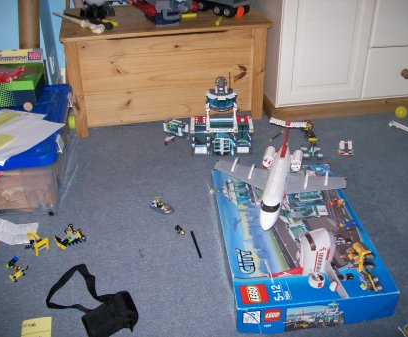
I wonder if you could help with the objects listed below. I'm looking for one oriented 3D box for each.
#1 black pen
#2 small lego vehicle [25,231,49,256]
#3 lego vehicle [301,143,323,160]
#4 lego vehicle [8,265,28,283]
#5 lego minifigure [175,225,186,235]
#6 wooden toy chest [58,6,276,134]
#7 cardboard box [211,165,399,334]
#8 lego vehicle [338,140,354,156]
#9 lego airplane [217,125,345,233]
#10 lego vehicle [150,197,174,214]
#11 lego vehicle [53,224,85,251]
[{"bbox_3d":[-0.025,0.250,1.530,0.009,0.009,0.136,-11,36,-12],"label":"black pen"},{"bbox_3d":[-0.524,0.237,1.475,0.053,0.041,0.048,28,45,34],"label":"small lego vehicle"},{"bbox_3d":[0.436,-0.067,1.881,0.073,0.029,0.058,-2,36,-2],"label":"lego vehicle"},{"bbox_3d":[-0.550,0.315,1.386,0.030,0.019,0.044,28,45,34],"label":"lego vehicle"},{"bbox_3d":[-0.077,0.202,1.534,0.020,0.017,0.038,-25,43,-29],"label":"lego minifigure"},{"bbox_3d":[-0.170,-0.481,2.196,0.886,0.463,0.390,-6,35,-5],"label":"wooden toy chest"},{"bbox_3d":[0.278,0.208,1.502,0.437,0.091,0.622,-4,35,-3],"label":"cardboard box"},{"bbox_3d":[0.579,-0.081,1.896,0.051,0.030,0.059,4,37,7],"label":"lego vehicle"},{"bbox_3d":[0.244,0.031,1.530,0.443,0.172,0.445,8,36,14],"label":"lego airplane"},{"bbox_3d":[-0.144,0.129,1.623,0.082,0.030,0.039,14,39,20],"label":"lego vehicle"},{"bbox_3d":[-0.429,0.221,1.502,0.074,0.032,0.060,-24,42,-29],"label":"lego vehicle"}]

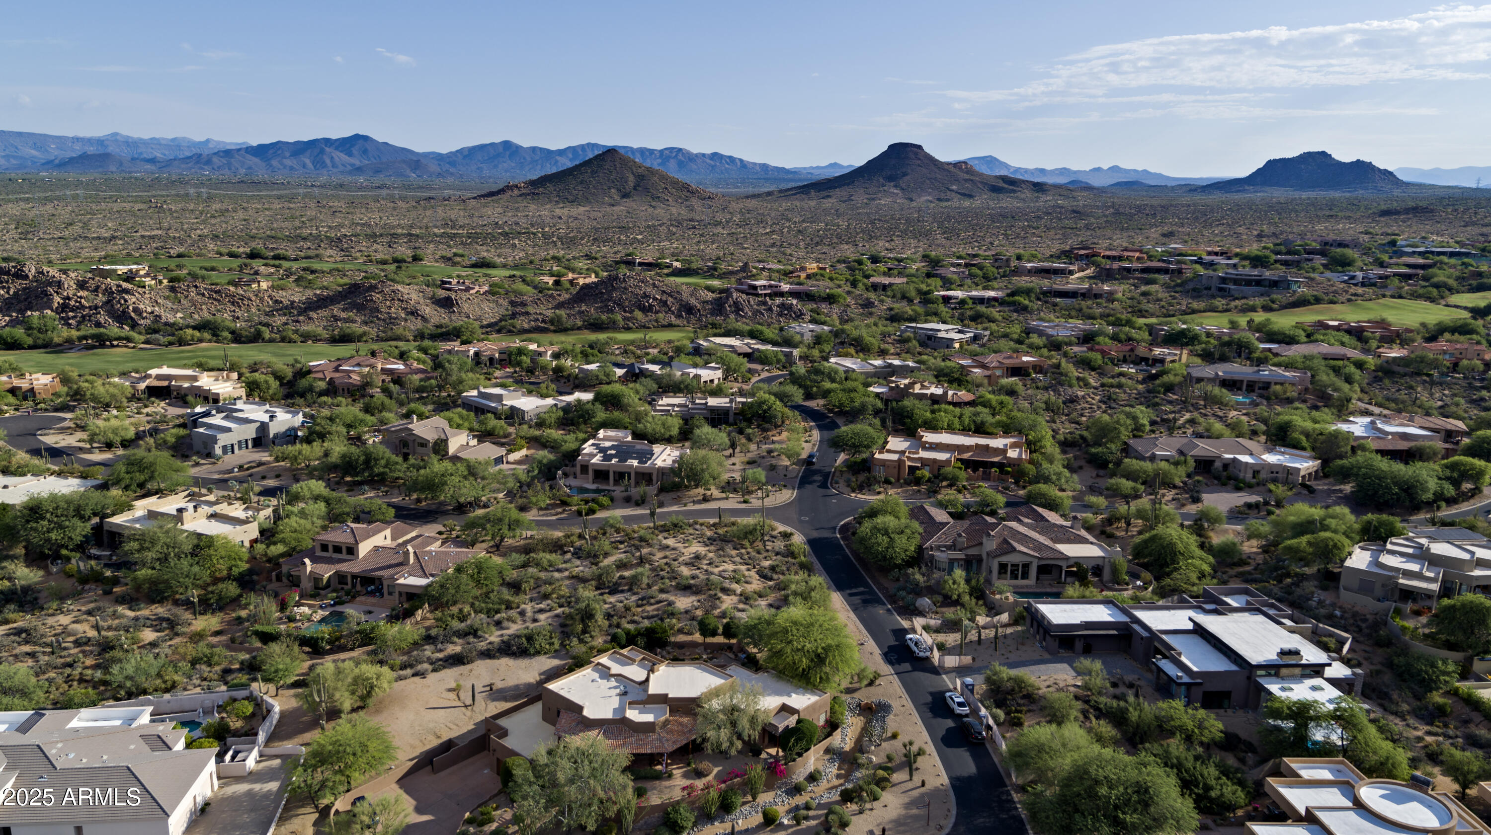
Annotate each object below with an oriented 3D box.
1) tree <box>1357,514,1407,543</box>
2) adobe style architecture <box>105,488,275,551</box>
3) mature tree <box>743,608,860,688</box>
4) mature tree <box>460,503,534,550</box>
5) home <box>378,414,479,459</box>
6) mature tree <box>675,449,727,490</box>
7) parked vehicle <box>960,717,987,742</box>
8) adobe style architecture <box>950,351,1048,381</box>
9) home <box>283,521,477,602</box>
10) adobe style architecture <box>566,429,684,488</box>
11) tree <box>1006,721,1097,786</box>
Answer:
[{"bbox_3d":[122.720,21.680,182.840,8.000,5.800,7.800,0,15,0],"label":"tree"},{"bbox_3d":[-104.110,19.540,178.440,24.000,5.200,18.000,5,15,19],"label":"adobe style architecture"},{"bbox_3d":[7.430,31.300,126.790,15.000,9.000,13.000,0,14,0],"label":"mature tree"},{"bbox_3d":[-45.010,20.200,171.820,13.000,7.800,11.000,0,14,0],"label":"mature tree"},{"bbox_3d":[-78.500,4.380,234.470,18.000,7.800,14.500,6,16,22],"label":"home"},{"bbox_3d":[-9.800,11.530,205.850,11.200,8.200,10.500,0,14,0],"label":"mature tree"},{"bbox_3d":[29.070,39.810,121.450,1.930,1.680,4.700,-2,15,-8],"label":"parked vehicle"},{"bbox_3d":[87.500,-17.450,323.850,29.000,5.600,19.000,-5,15,-19],"label":"adobe style architecture"},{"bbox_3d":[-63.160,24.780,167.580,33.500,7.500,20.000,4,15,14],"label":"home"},{"bbox_3d":[-26.000,9.100,221.740,22.500,5.000,25.000,2,15,7],"label":"adobe style architecture"},{"bbox_3d":[36.310,39.880,112.830,10.300,5.900,10.000,0,15,0],"label":"tree"}]

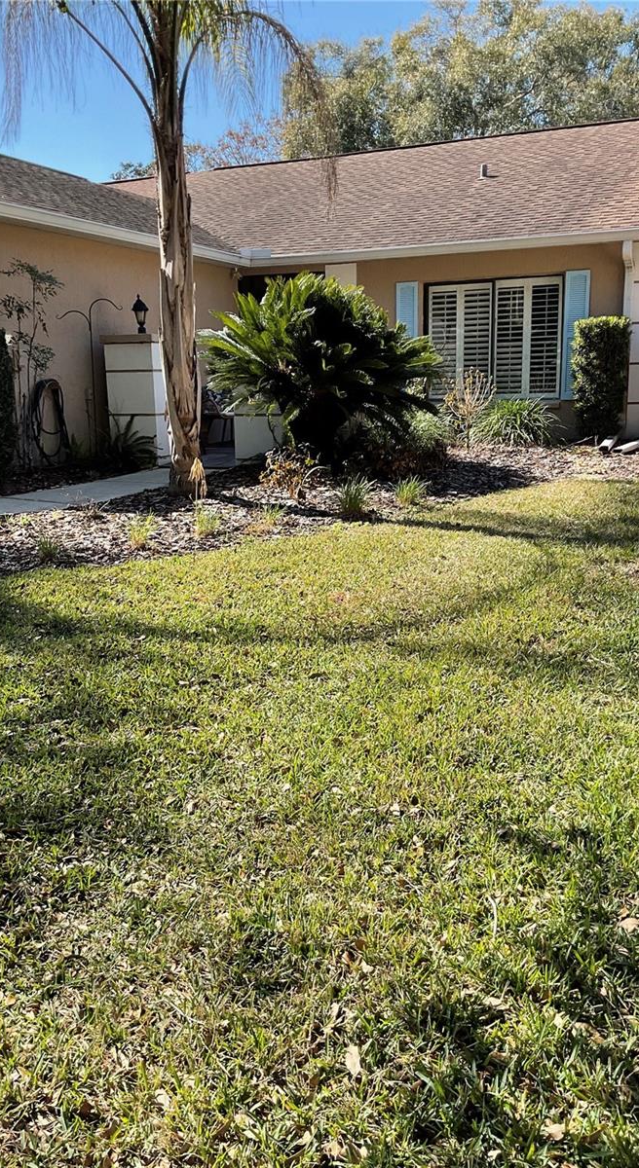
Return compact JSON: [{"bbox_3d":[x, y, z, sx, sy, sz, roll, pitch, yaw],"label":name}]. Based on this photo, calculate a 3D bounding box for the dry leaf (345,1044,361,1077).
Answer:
[{"bbox_3d":[0.072,1.018,2.091,0.038,0.022,0.095,-1,12,2],"label":"dry leaf"}]

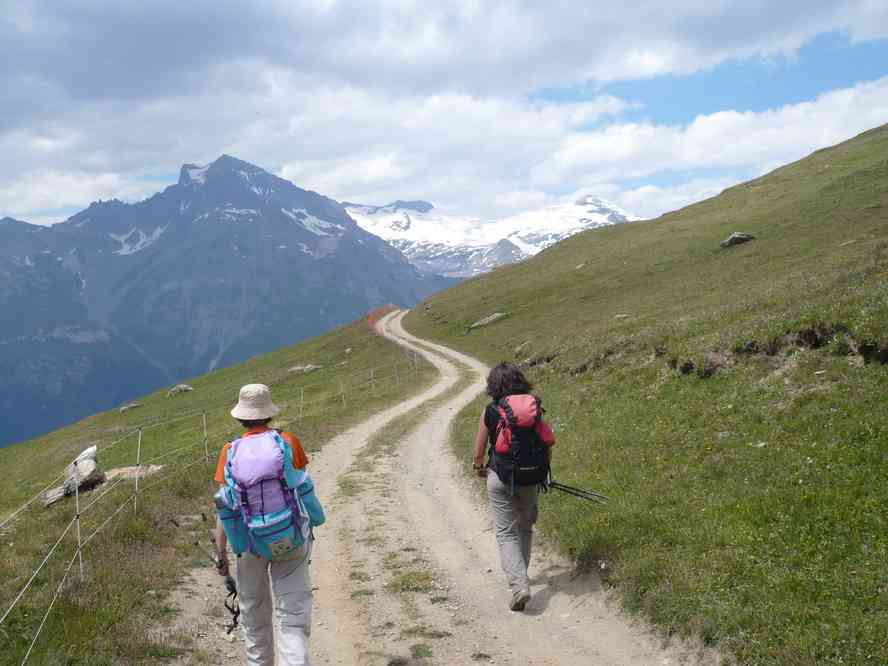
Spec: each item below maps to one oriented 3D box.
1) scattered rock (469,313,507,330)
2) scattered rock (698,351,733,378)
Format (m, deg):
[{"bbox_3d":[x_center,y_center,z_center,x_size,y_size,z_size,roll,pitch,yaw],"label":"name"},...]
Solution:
[{"bbox_3d":[2.907,-0.768,60.000,2.463,1.143,1.500,0,1,3],"label":"scattered rock"},{"bbox_3d":[4.082,0.474,13.500,0.496,0.400,0.400,0,1,17],"label":"scattered rock"}]

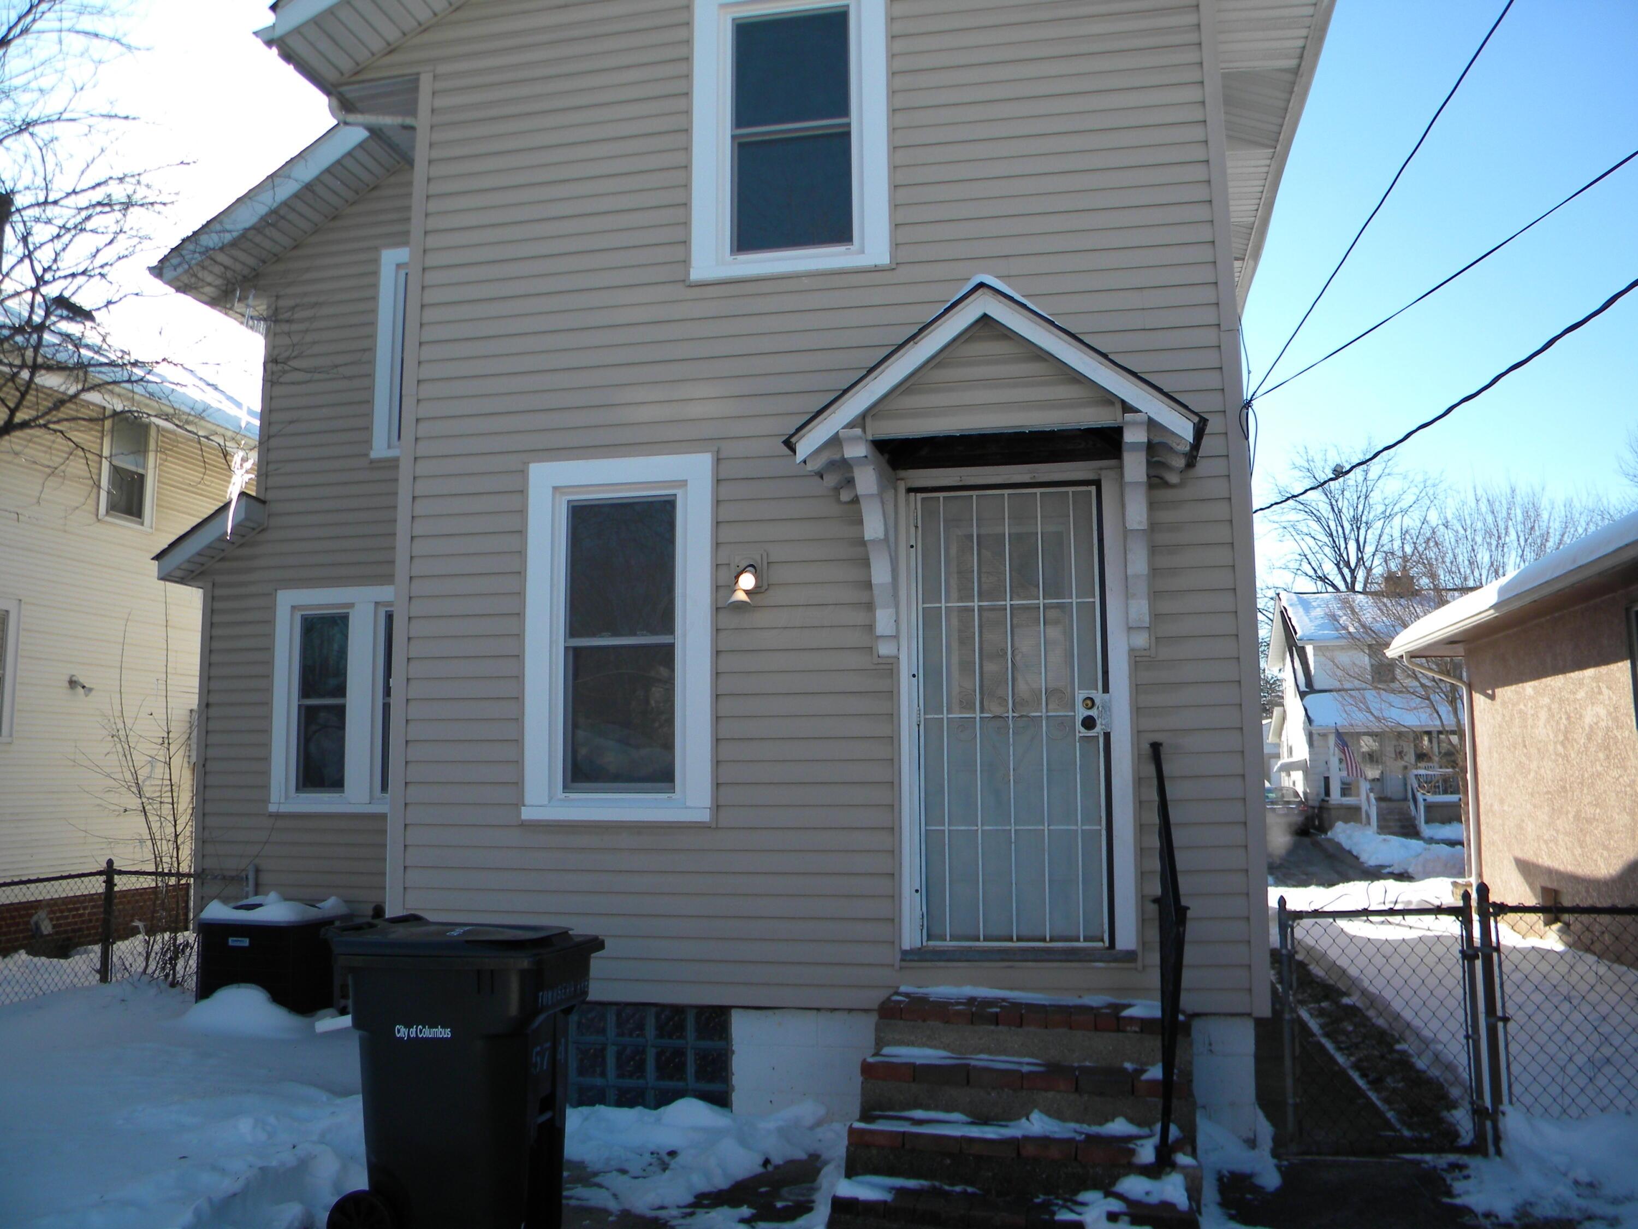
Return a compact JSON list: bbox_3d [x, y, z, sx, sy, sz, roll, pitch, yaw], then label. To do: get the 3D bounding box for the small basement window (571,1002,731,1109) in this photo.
[{"bbox_3d":[-0.788,2.066,6.117,0.787,0.560,0.090,-2,-7,11],"label":"small basement window"}]

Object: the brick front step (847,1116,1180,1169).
[{"bbox_3d":[0.739,1.932,4.909,1.222,0.066,0.290,-1,-7,12],"label":"brick front step"}]

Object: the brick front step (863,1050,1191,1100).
[{"bbox_3d":[0.810,1.802,5.218,1.246,0.062,0.290,-1,-7,12],"label":"brick front step"}]

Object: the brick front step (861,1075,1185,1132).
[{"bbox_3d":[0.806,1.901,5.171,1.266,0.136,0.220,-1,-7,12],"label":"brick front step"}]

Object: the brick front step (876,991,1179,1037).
[{"bbox_3d":[0.896,1.670,5.550,1.247,0.062,0.340,-1,-7,12],"label":"brick front step"}]

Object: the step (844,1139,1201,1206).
[{"bbox_3d":[0.738,2.024,4.863,1.258,0.125,0.220,-1,-7,12],"label":"step"}]

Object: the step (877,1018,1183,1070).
[{"bbox_3d":[0.880,1.761,5.481,1.264,0.137,0.220,-1,-7,12],"label":"step"}]

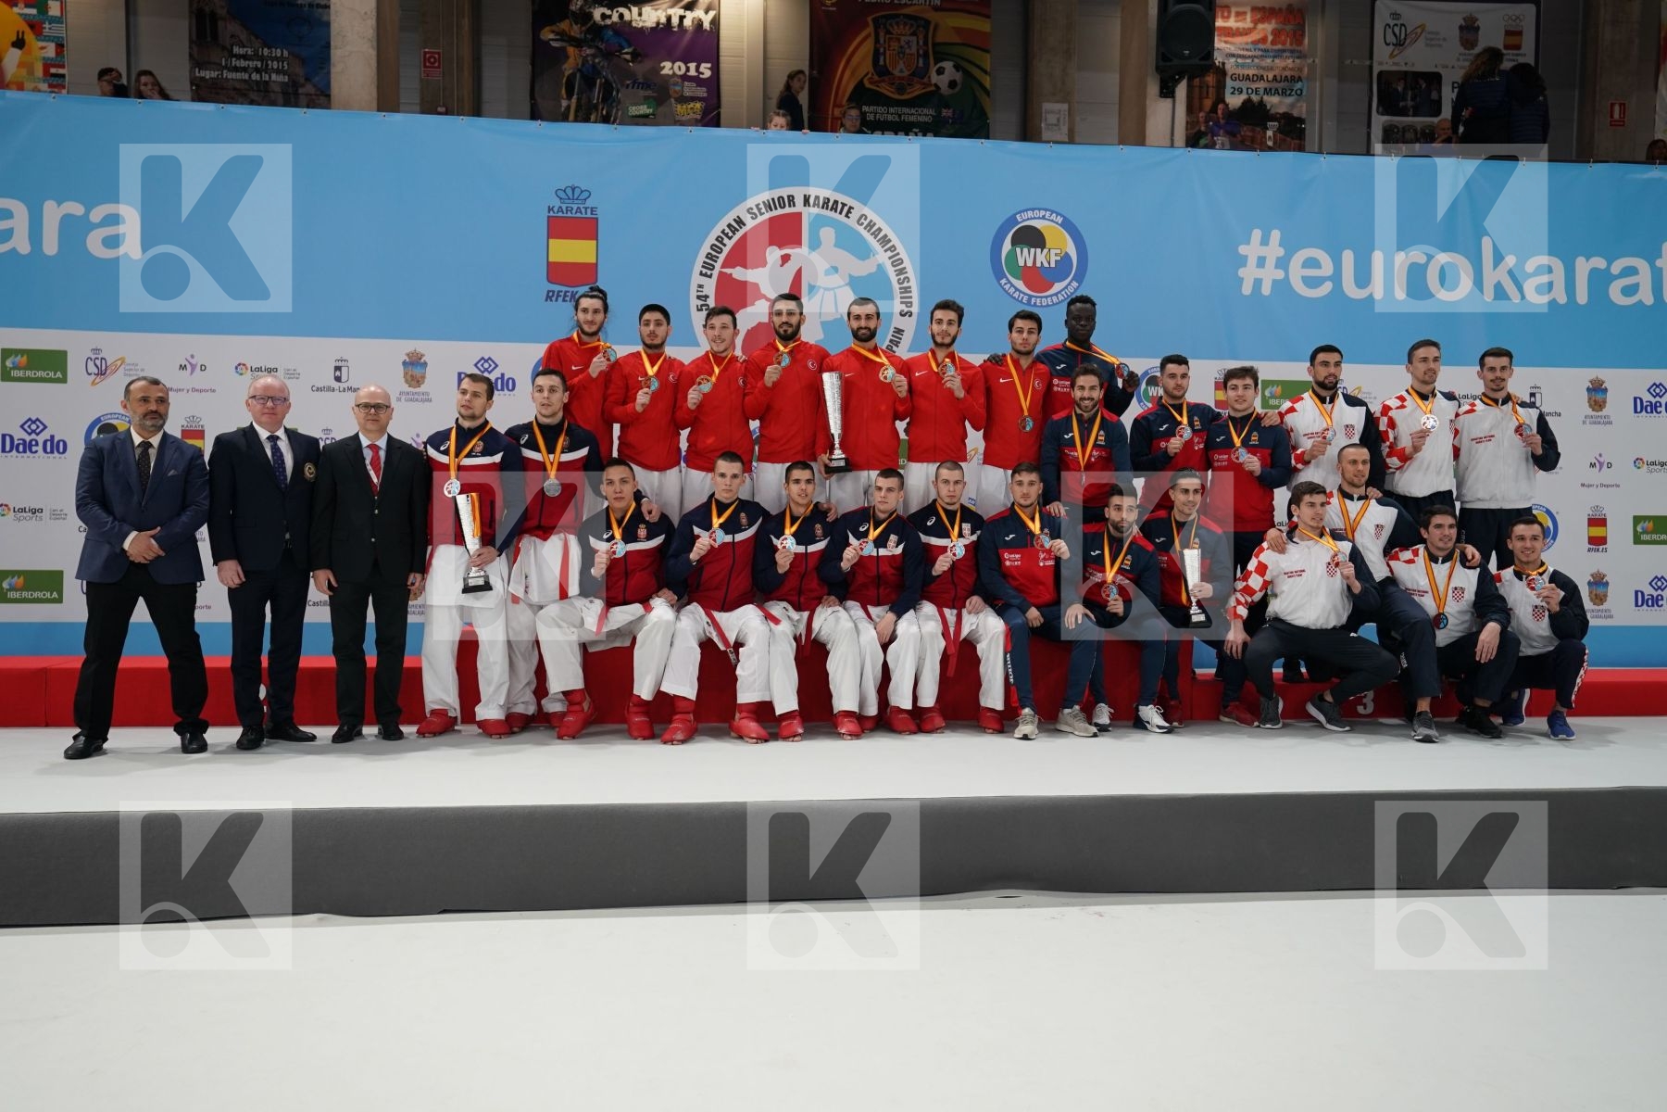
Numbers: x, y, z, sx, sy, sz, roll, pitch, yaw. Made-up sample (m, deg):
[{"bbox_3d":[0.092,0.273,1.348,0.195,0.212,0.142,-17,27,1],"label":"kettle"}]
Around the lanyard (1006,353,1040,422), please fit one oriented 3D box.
[{"bbox_3d":[1.049,-0.919,7.200,0.185,0.380,0.130,1,2,0],"label":"lanyard"}]

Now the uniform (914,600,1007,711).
[{"bbox_3d":[0.689,0.533,7.070,0.480,0.570,0.540,0,3,-3],"label":"uniform"}]

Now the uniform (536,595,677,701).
[{"bbox_3d":[-1.192,0.475,6.800,0.700,0.530,0.540,0,3,-7],"label":"uniform"}]

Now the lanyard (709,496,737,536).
[{"bbox_3d":[-0.581,-0.213,6.850,0.150,0.200,0.130,0,2,-6],"label":"lanyard"}]

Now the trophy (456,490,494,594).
[{"bbox_3d":[-1.785,-0.068,6.450,0.145,0.505,0.140,-7,3,-12],"label":"trophy"}]

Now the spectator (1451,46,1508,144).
[{"bbox_3d":[6.213,-4.036,12.436,0.500,1.650,0.340,1,3,18],"label":"spectator"}]

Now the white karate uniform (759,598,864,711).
[{"bbox_3d":[-0.111,0.503,6.680,0.510,0.550,0.520,1,2,-3],"label":"white karate uniform"}]

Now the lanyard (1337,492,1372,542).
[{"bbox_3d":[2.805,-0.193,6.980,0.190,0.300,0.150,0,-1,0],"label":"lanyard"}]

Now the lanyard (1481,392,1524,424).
[{"bbox_3d":[3.898,-0.861,7.550,0.220,0.185,0.130,2,3,20],"label":"lanyard"}]

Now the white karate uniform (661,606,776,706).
[{"bbox_3d":[-0.594,0.483,6.680,0.590,0.510,0.530,0,2,-6],"label":"white karate uniform"}]

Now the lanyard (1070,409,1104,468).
[{"bbox_3d":[1.420,-0.656,7.250,0.180,0.335,0.130,1,2,10],"label":"lanyard"}]

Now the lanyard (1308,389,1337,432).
[{"bbox_3d":[2.810,-0.835,7.450,0.155,0.240,0.130,1,2,14],"label":"lanyard"}]

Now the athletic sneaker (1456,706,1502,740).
[{"bbox_3d":[3.333,0.847,6.650,0.110,0.130,0.295,0,-1,-7],"label":"athletic sneaker"}]

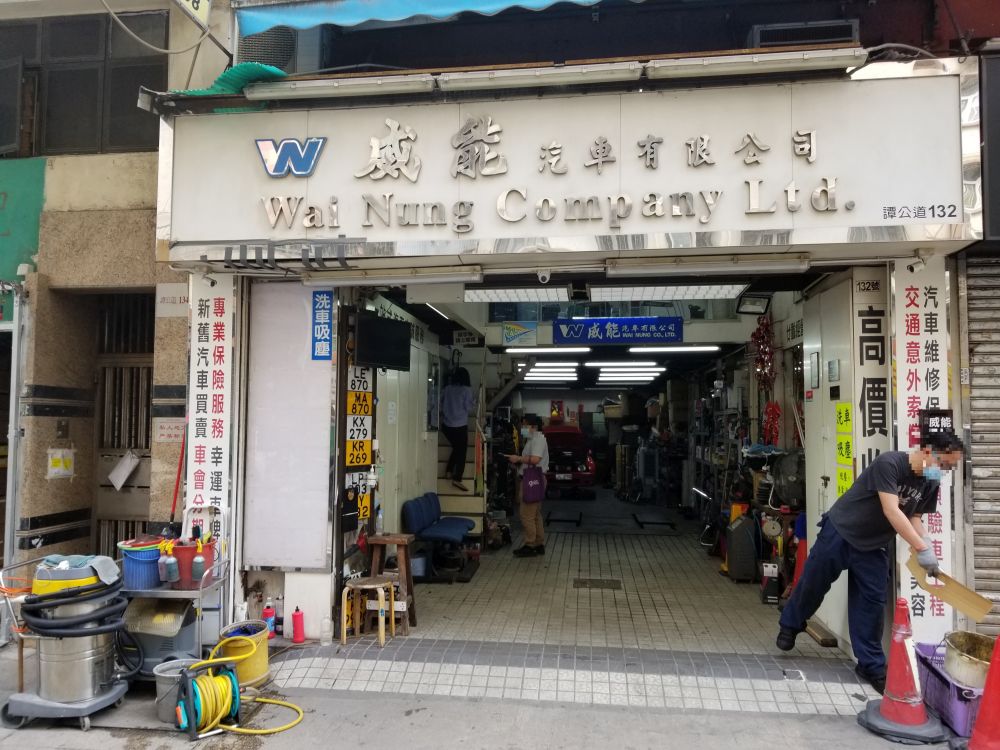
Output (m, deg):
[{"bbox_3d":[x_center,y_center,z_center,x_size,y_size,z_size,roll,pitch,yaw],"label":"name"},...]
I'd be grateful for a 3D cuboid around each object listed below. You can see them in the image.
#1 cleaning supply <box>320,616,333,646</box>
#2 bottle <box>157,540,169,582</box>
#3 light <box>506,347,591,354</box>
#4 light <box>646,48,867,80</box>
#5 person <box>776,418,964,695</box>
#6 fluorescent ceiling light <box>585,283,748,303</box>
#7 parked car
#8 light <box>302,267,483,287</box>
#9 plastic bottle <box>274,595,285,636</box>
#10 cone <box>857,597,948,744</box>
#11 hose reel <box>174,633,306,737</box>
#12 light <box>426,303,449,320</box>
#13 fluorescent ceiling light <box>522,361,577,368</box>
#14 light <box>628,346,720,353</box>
[{"bbox_3d":[-1.216,1.786,5.270,0.077,0.205,0.077,0,-4,6],"label":"cleaning supply"},{"bbox_3d":[-2.240,1.245,5.000,0.095,0.265,0.080,3,-4,-41],"label":"bottle"},{"bbox_3d":[0.703,-0.353,10.890,1.200,0.070,0.070,0,-4,6],"label":"light"},{"bbox_3d":[1.509,-1.827,4.429,1.260,0.085,0.100,0,-4,6],"label":"light"},{"bbox_3d":[2.273,1.135,4.620,1.080,1.600,0.550,-2,-4,35],"label":"person"},{"bbox_3d":[1.324,-0.689,5.978,1.200,0.090,0.610,0,-3,8],"label":"fluorescent ceiling light"},{"bbox_3d":[1.418,1.879,17.117,1.650,1.440,4.100,0,-3,7],"label":"parked car"},{"bbox_3d":[-0.747,-0.686,5.230,1.270,0.100,0.110,0,-3,8],"label":"light"},{"bbox_3d":[-1.607,1.747,5.490,0.085,0.295,0.085,0,-3,8],"label":"plastic bottle"},{"bbox_3d":[2.265,1.611,4.239,0.400,0.701,0.400,-2,-4,37],"label":"cone"},{"bbox_3d":[-1.485,1.741,4.224,0.600,0.410,0.400,2,-4,-31],"label":"hose reel"},{"bbox_3d":[-0.640,-0.665,7.814,0.040,0.040,1.200,0,-3,8],"label":"light"},{"bbox_3d":[0.796,-0.178,12.996,1.200,0.090,0.100,0,-3,8],"label":"fluorescent ceiling light"},{"bbox_3d":[2.419,-0.351,10.412,1.220,0.070,0.070,0,-4,6],"label":"light"}]

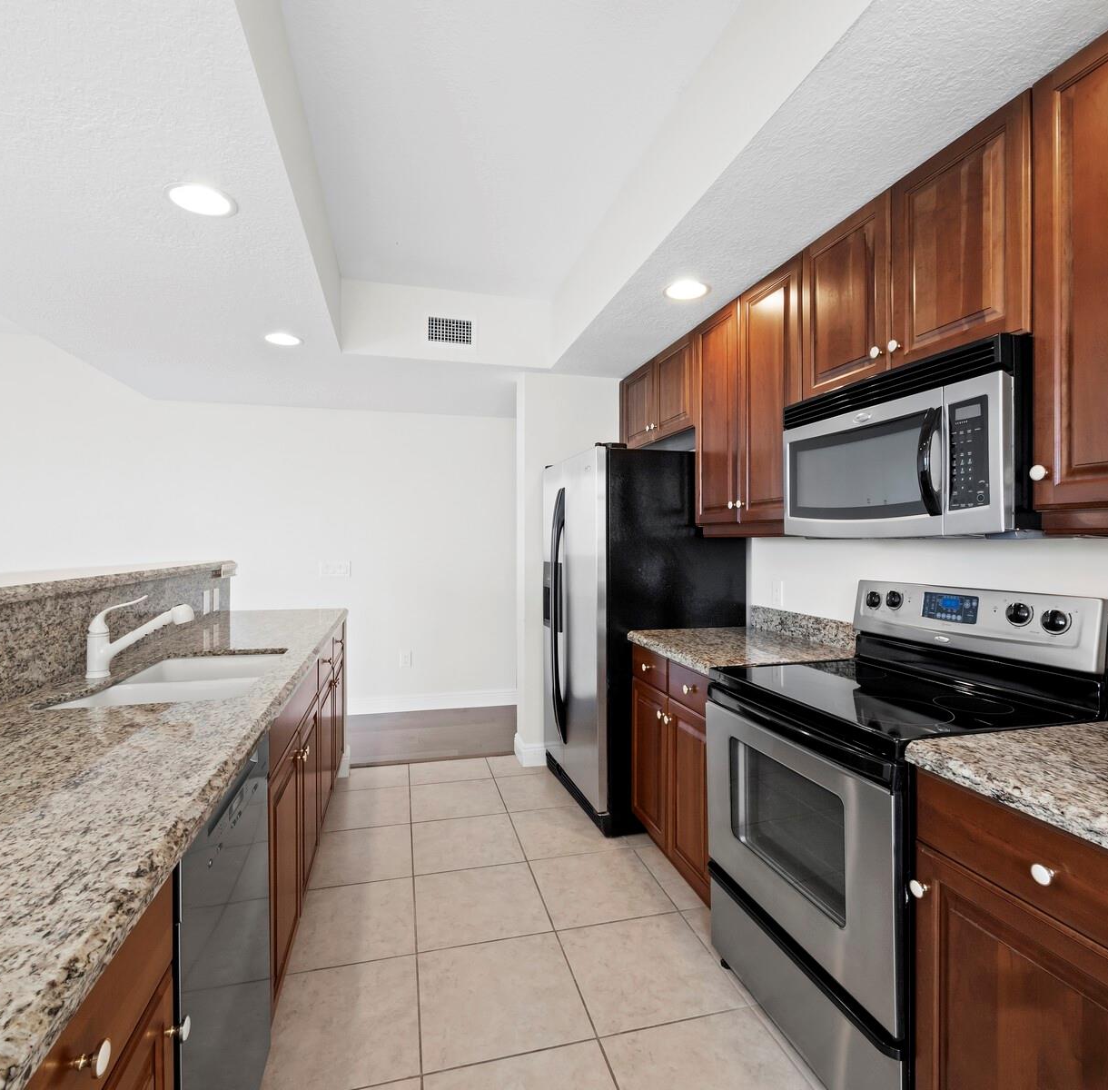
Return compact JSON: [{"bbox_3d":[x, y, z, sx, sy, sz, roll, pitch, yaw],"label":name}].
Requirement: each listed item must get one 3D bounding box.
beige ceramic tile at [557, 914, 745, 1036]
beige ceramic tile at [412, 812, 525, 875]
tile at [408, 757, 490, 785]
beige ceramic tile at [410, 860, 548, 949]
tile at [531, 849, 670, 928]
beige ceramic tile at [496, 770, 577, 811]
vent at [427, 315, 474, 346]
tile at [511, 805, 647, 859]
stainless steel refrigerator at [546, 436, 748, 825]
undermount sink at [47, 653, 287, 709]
[{"bbox_3d":[0.288,1.336,1.864,0.457,0.010,0.457,0,0,-14],"label":"beige ceramic tile"},{"bbox_3d":[-0.391,1.319,2.603,0.455,0.010,0.454,0,0,-15],"label":"beige ceramic tile"},{"bbox_3d":[-0.601,1.318,3.410,0.455,0.010,0.330,0,0,-15],"label":"tile"},{"bbox_3d":[-0.276,1.319,2.162,0.455,0.010,0.453,0,0,-15],"label":"beige ceramic tile"},{"bbox_3d":[0.174,1.336,2.307,0.457,0.010,0.457,0,0,-14],"label":"tile"},{"bbox_3d":[-0.054,1.337,3.192,0.457,0.010,0.457,0,0,-14],"label":"beige ceramic tile"},{"bbox_3d":[-0.574,-1.188,3.251,0.265,0.155,0.020,0,0,-14],"label":"vent"},{"bbox_3d":[0.060,1.336,2.749,0.457,0.010,0.457,0,0,-14],"label":"tile"},{"bbox_3d":[0.421,0.444,3.216,0.843,1.775,0.905,0,0,-17],"label":"stainless steel refrigerator"},{"bbox_3d":[-1.138,0.532,1.849,0.460,0.200,0.800,0,0,-15],"label":"undermount sink"}]

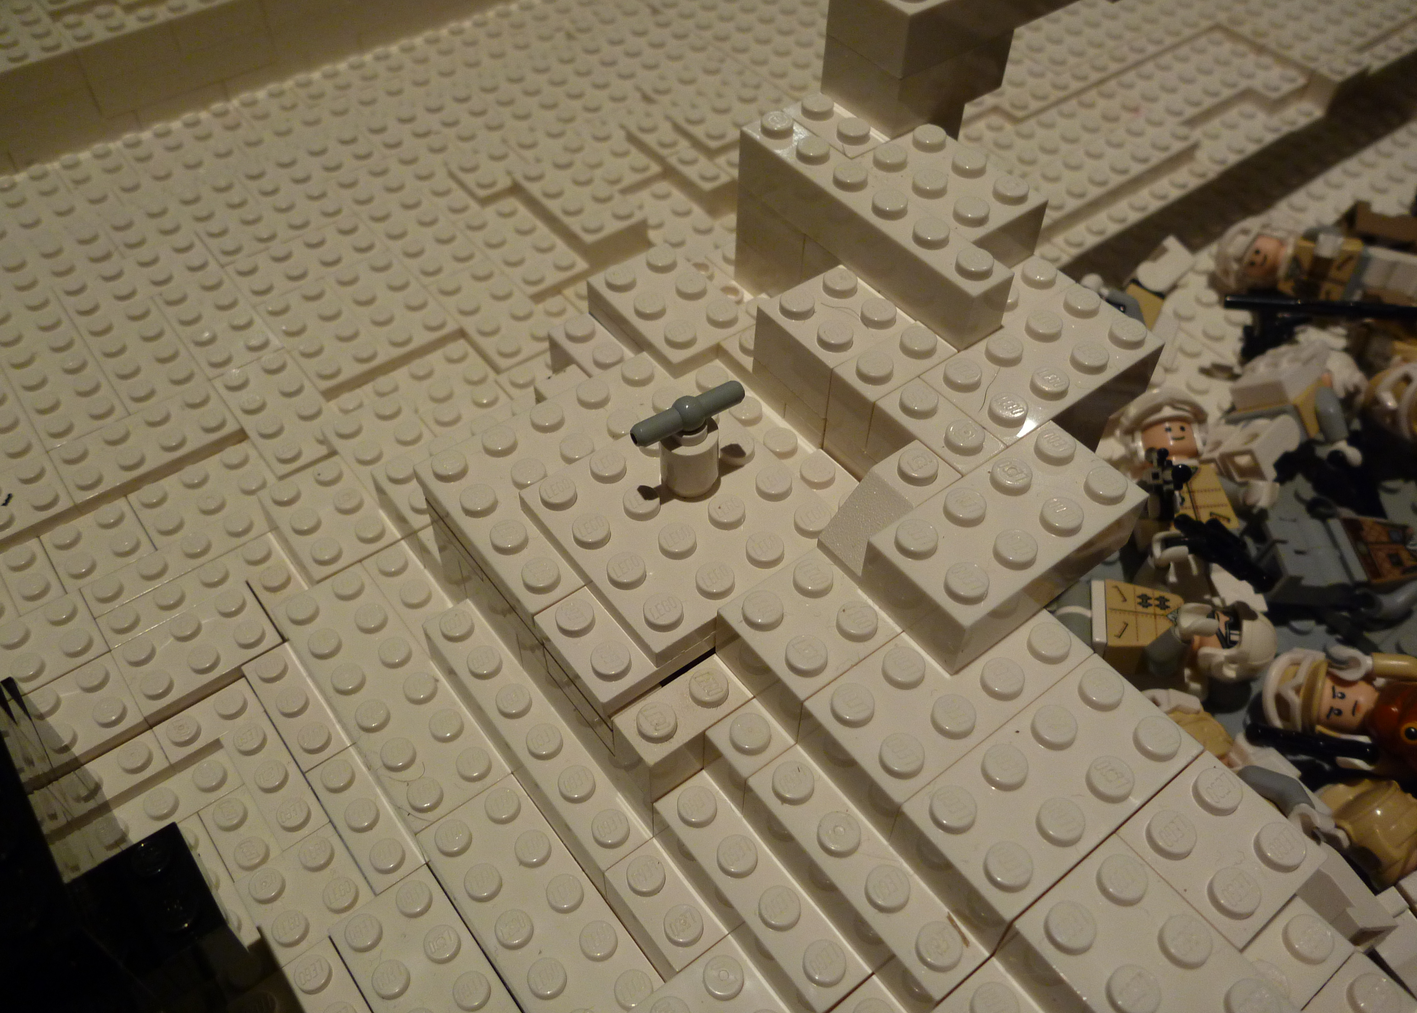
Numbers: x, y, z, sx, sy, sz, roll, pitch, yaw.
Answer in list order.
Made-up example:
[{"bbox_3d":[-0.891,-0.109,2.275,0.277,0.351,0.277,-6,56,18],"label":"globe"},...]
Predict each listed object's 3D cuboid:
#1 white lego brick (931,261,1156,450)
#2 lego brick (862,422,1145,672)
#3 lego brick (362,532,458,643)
[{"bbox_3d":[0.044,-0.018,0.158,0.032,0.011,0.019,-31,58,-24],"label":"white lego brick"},{"bbox_3d":[0.036,0.004,0.139,0.032,0.011,0.016,-31,57,-24],"label":"lego brick"},{"bbox_3d":[-0.047,0.018,0.190,0.008,0.011,0.026,-30,57,-24],"label":"lego brick"}]

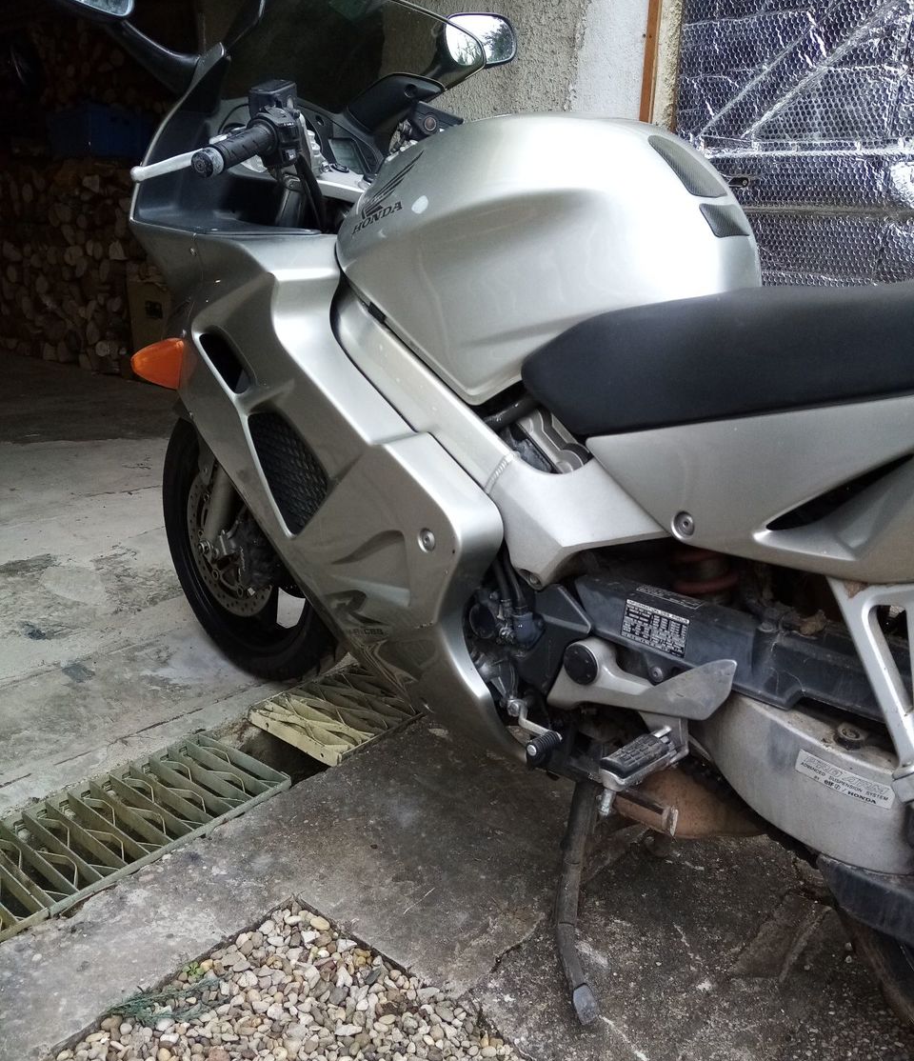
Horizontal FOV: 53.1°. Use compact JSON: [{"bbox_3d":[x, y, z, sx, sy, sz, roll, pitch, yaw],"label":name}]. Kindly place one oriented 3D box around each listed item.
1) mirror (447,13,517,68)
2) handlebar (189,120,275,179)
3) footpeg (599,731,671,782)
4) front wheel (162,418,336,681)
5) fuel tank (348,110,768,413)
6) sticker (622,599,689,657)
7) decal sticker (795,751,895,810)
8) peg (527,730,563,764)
[{"bbox_3d":[0.032,-0.860,1.614,0.160,0.085,0.060,-12,24,-32],"label":"mirror"},{"bbox_3d":[-0.260,-0.455,1.087,0.040,0.040,0.150,10,38,22],"label":"handlebar"},{"bbox_3d":[0.198,0.255,1.006,0.038,0.028,0.082,18,26,38],"label":"footpeg"},{"bbox_3d":[-0.392,0.010,1.798,0.600,0.600,0.125,20,26,41],"label":"front wheel"},{"bbox_3d":[0.121,-0.356,1.179,0.570,0.340,0.360,18,26,38],"label":"fuel tank"},{"bbox_3d":[0.231,0.114,1.068,0.086,0.050,0.003,18,26,38],"label":"sticker"},{"bbox_3d":[0.391,0.251,0.932,0.098,0.027,0.003,18,26,38],"label":"decal sticker"},{"bbox_3d":[0.108,0.262,1.126,0.027,0.027,0.048,18,26,38],"label":"peg"}]

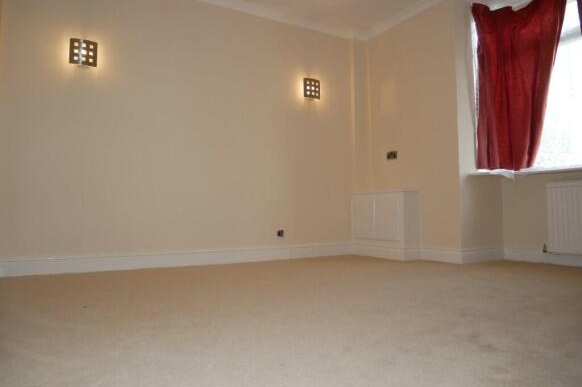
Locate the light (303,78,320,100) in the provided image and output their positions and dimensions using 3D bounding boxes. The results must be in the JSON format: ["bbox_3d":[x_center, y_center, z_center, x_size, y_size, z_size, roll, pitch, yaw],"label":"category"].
[{"bbox_3d":[0.230,-1.149,4.453,0.203,0.207,0.085,1,-3,-29],"label":"light"}]

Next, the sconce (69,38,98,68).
[{"bbox_3d":[-1.732,-1.171,3.374,0.203,0.207,0.085,1,-3,-29],"label":"sconce"}]

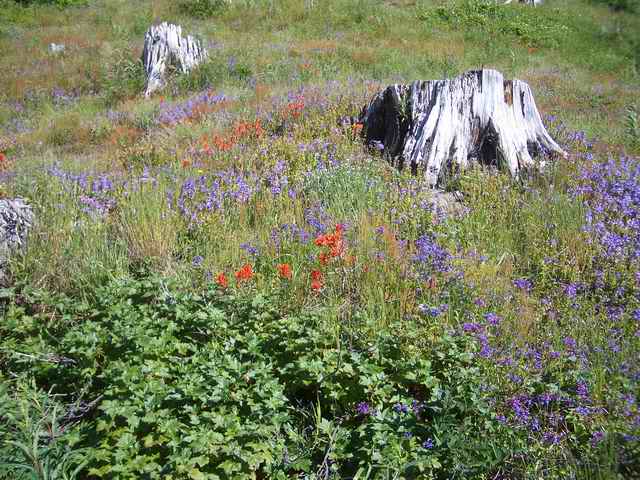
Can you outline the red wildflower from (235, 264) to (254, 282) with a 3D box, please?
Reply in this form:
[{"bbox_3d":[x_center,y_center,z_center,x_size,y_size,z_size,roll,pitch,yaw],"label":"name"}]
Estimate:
[{"bbox_3d":[-0.321,0.142,2.750,0.081,0.074,0.065,-1,9,-7],"label":"red wildflower"}]

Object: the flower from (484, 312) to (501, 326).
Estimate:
[{"bbox_3d":[0.626,0.289,2.350,0.055,0.049,0.052,2,9,15],"label":"flower"}]

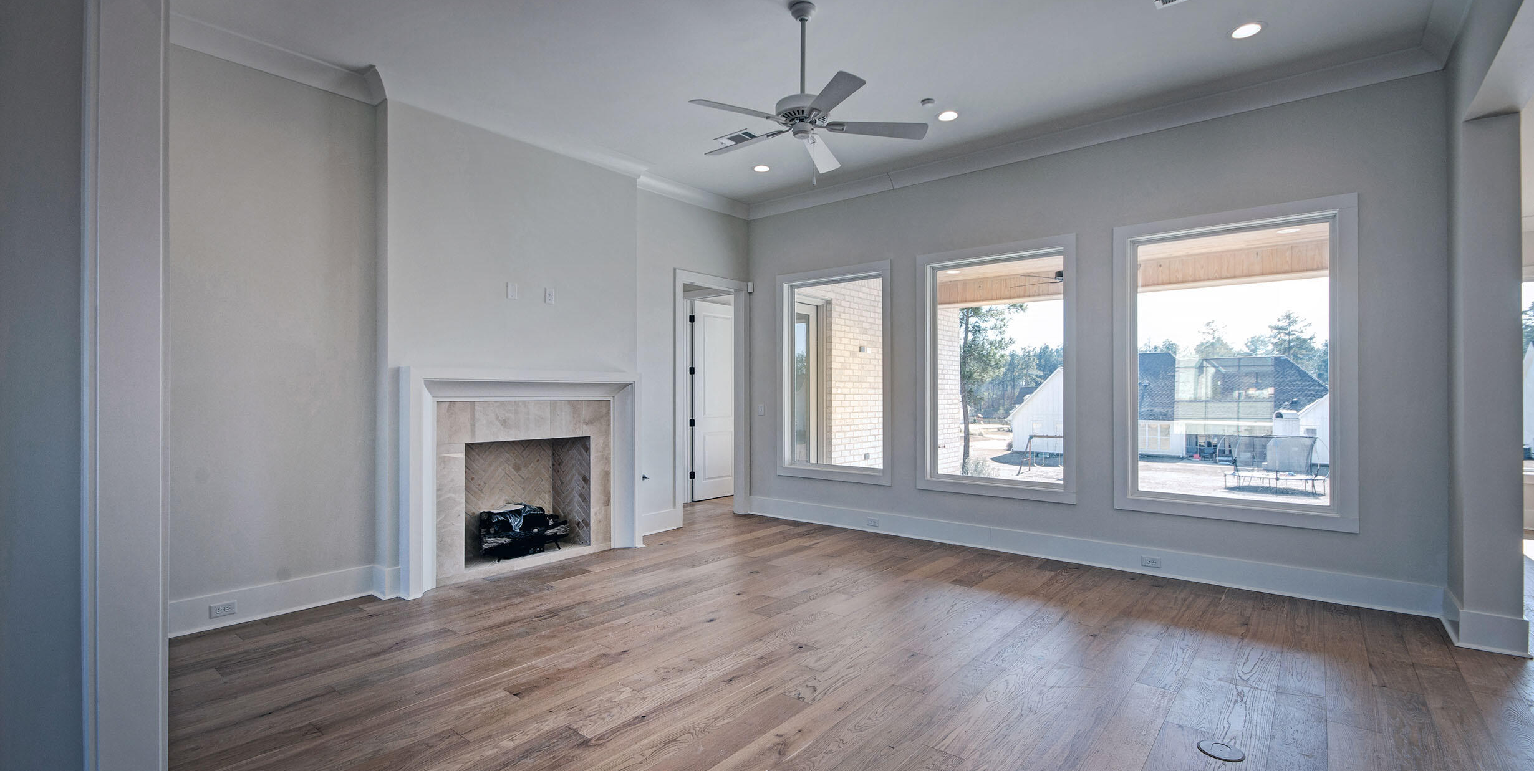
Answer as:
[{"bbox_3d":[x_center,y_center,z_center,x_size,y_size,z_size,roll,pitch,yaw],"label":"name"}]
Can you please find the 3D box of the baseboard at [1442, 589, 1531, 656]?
[{"bbox_3d":[3.864,1.269,3.448,0.277,0.189,0.499,0,0,39],"label":"baseboard"}]

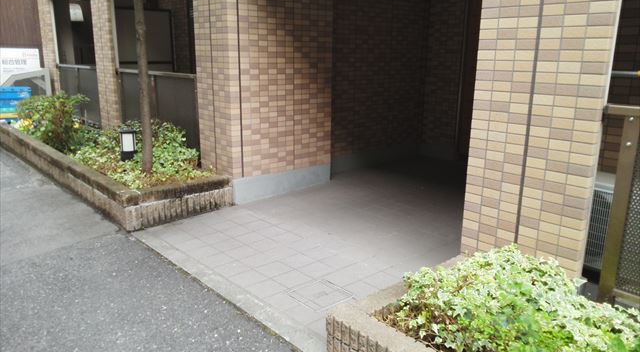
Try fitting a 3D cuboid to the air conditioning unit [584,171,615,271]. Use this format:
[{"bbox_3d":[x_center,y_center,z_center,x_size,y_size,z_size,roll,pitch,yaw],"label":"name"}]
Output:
[{"bbox_3d":[1.715,0.282,2.967,0.300,0.530,0.760,-11,18,-40],"label":"air conditioning unit"}]

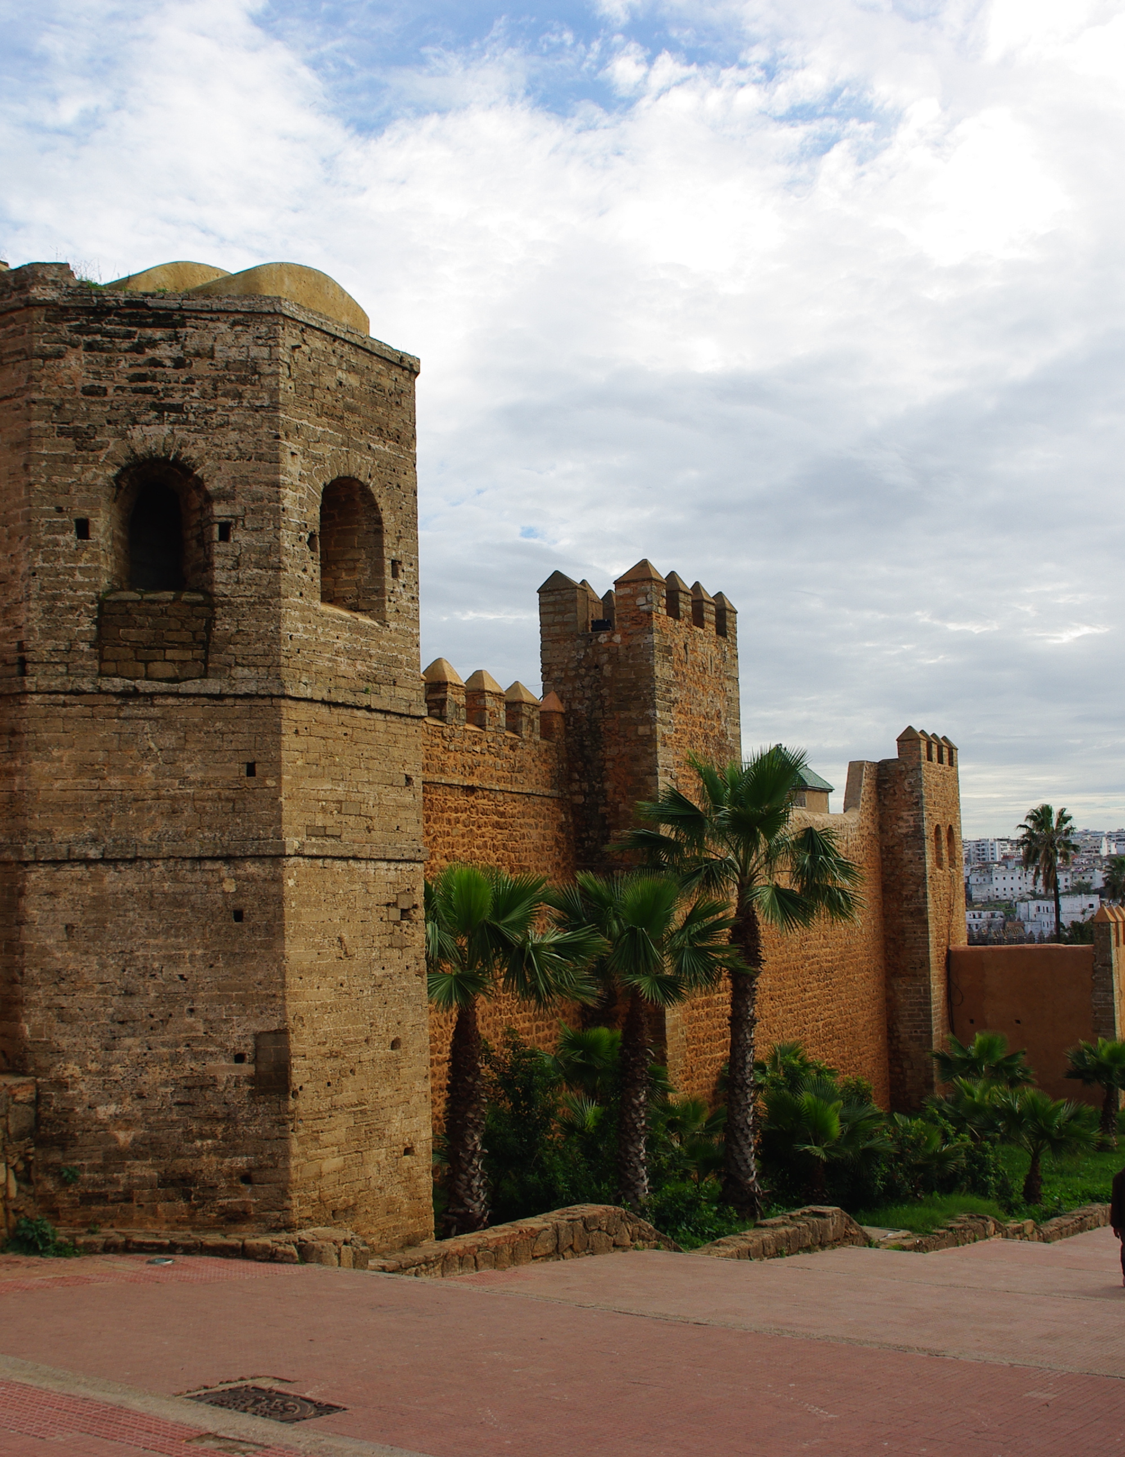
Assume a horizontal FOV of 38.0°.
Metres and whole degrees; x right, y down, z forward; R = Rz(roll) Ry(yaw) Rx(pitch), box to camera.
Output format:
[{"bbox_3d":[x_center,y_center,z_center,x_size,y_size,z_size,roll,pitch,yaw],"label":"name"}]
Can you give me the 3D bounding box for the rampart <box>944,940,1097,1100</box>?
[{"bbox_3d":[17.422,11.154,61.167,5.400,6.090,0.760,-5,-6,32],"label":"rampart"}]

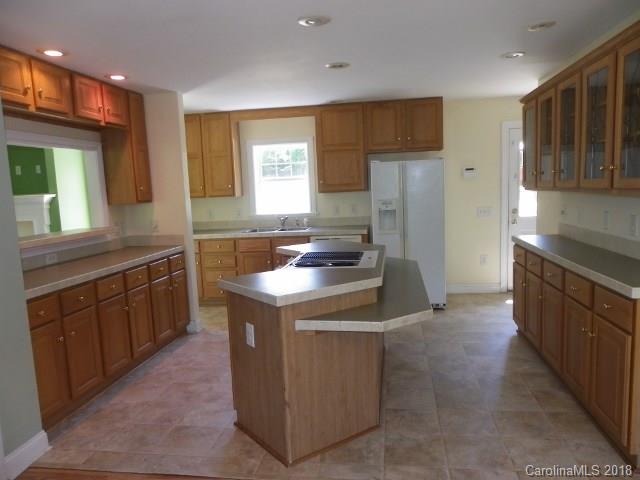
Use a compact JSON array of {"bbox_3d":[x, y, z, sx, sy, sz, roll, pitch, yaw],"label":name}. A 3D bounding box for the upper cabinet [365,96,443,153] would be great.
[{"bbox_3d":[1.018,-1.378,5.872,0.920,0.610,0.320,-1,7,9],"label":"upper cabinet"}]

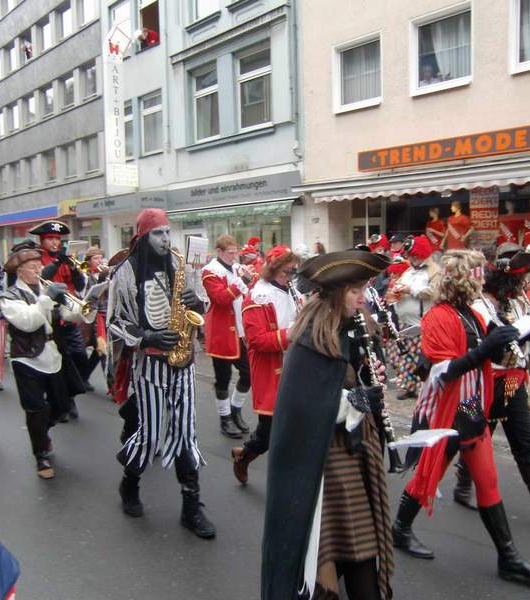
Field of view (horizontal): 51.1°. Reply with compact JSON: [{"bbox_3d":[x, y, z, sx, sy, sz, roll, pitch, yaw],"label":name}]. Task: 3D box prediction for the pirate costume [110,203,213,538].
[{"bbox_3d":[-0.610,0.401,3.360,0.660,1.890,0.600,4,7,42],"label":"pirate costume"}]

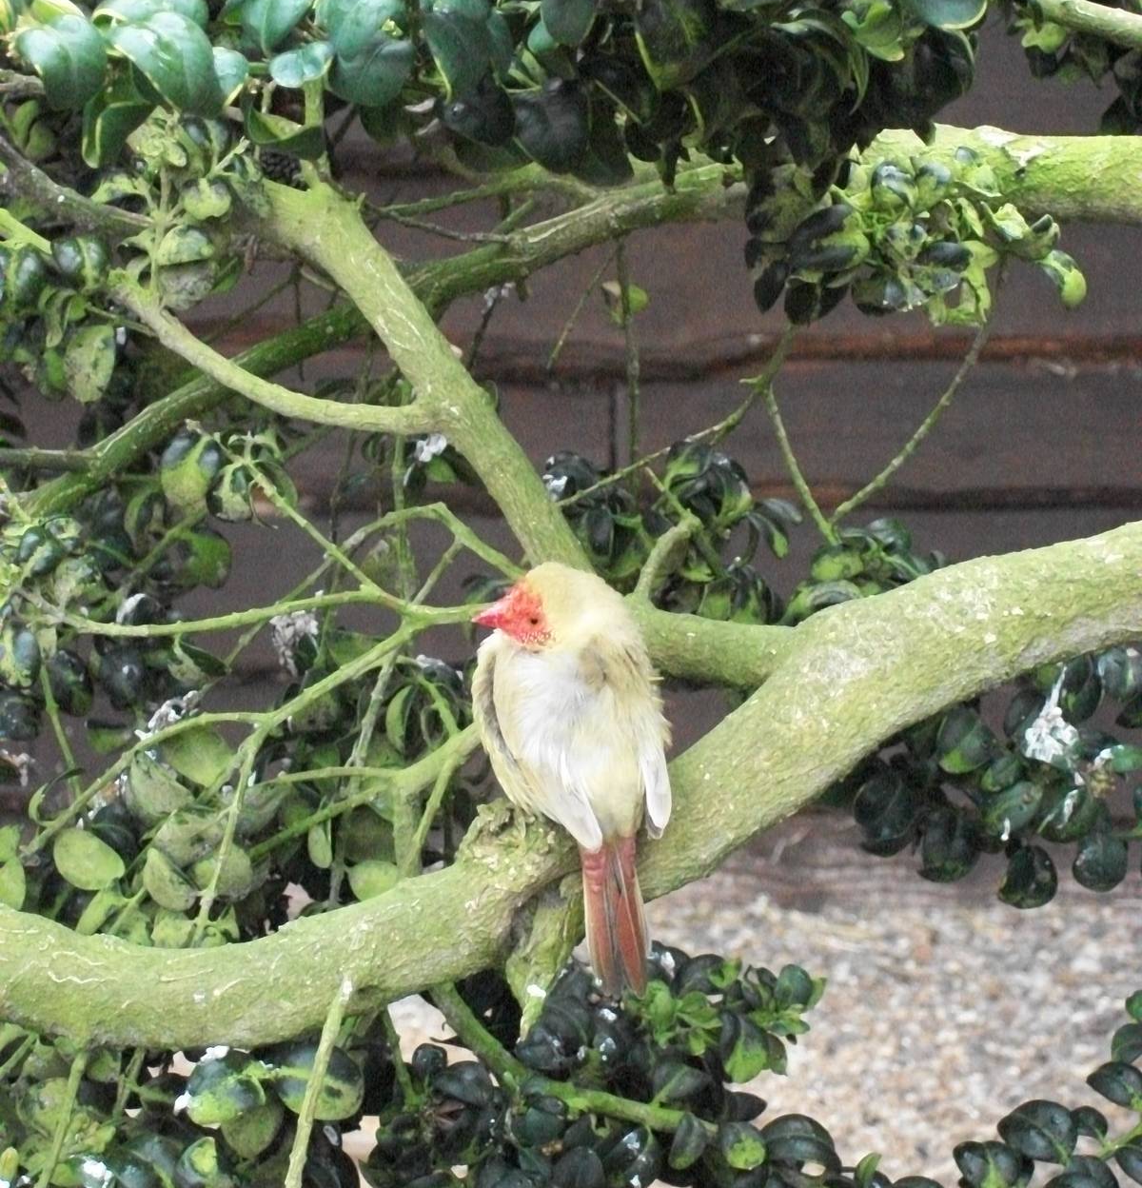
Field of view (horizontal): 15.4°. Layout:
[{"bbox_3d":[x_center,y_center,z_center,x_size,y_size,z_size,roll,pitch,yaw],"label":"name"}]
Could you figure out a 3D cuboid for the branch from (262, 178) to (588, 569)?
[{"bbox_3d":[-0.038,-0.061,1.150,0.020,0.131,0.028,-35,0,0],"label":"branch"}]

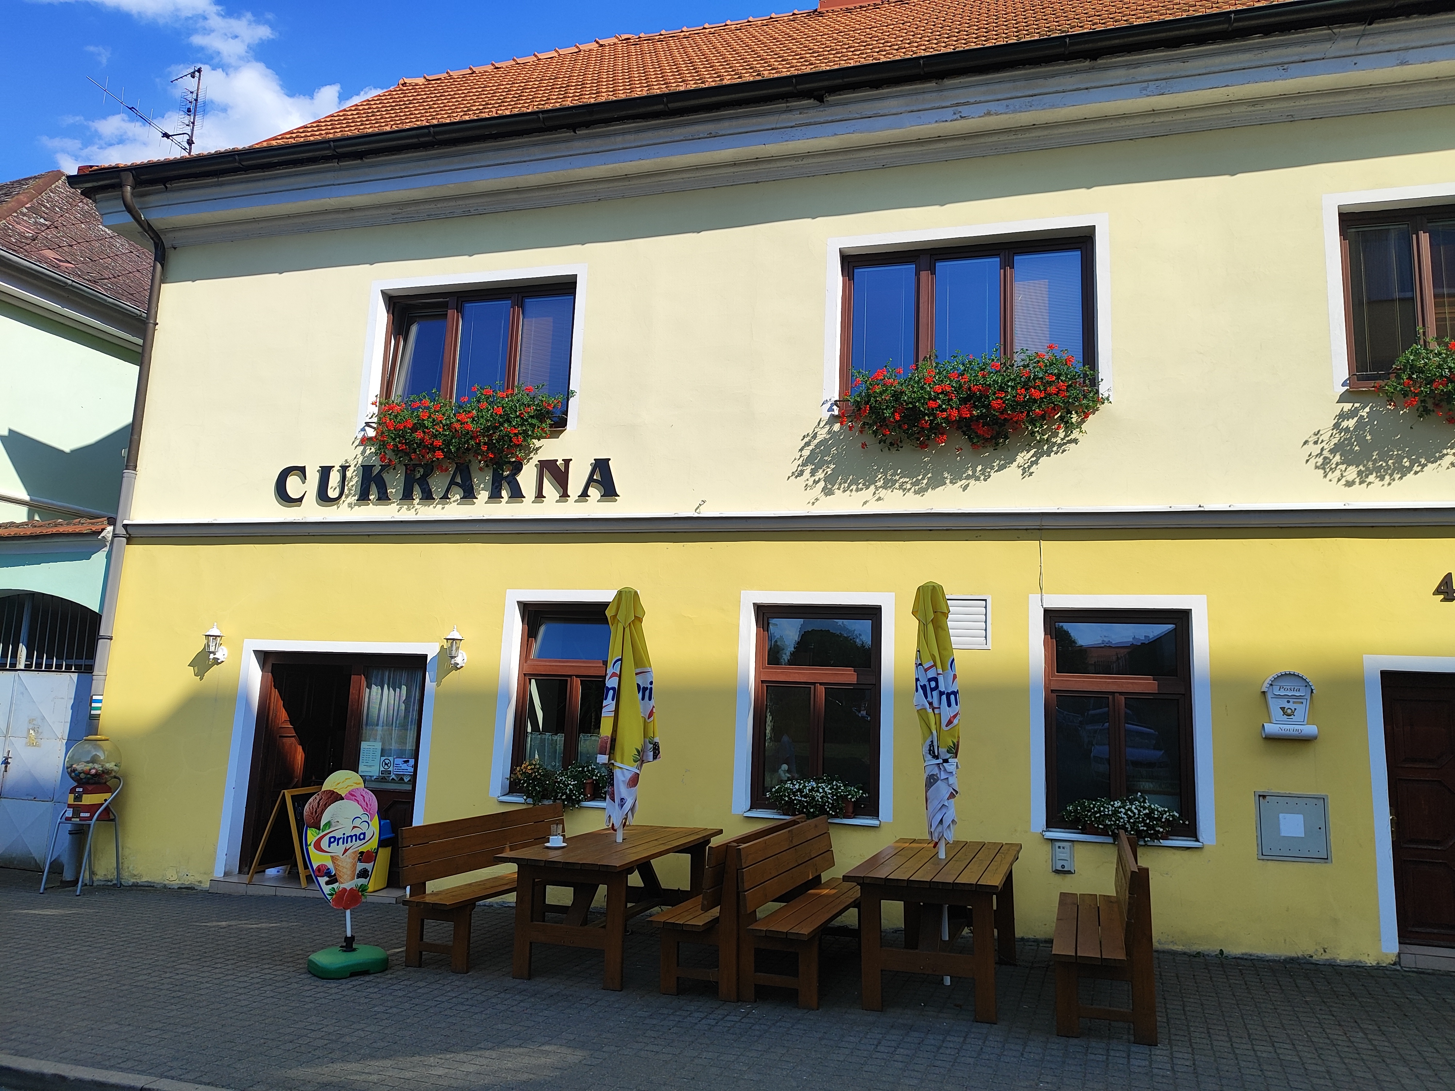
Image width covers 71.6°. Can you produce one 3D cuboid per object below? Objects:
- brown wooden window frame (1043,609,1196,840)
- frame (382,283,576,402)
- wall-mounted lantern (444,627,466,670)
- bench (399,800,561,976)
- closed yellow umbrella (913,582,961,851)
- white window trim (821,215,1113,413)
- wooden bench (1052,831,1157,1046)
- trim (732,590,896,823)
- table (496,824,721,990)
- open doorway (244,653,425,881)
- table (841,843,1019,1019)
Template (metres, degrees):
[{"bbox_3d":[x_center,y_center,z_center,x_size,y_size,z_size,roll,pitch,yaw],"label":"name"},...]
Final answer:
[{"bbox_3d":[2.998,1.346,7.747,1.100,1.705,0.090,0,-10,15],"label":"brown wooden window frame"},{"bbox_3d":[-2.348,-1.754,9.620,2.084,1.408,0.100,0,-10,15],"label":"frame"},{"bbox_3d":[-2.442,0.917,9.029,0.189,0.378,0.219,0,-10,15],"label":"wall-mounted lantern"},{"bbox_3d":[-1.585,2.405,7.234,0.489,0.891,1.861,-4,-10,24],"label":"bench"},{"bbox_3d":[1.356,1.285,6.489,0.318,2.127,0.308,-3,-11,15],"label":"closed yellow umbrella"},{"bbox_3d":[1.991,-1.918,8.515,2.329,1.607,0.140,0,-10,15],"label":"white window trim"},{"bbox_3d":[2.204,2.233,5.956,0.489,0.891,1.861,-3,-9,19],"label":"wooden bench"},{"bbox_3d":[0.720,1.297,8.268,1.292,1.820,0.140,0,-10,15],"label":"trim"},{"bbox_3d":[-0.757,2.446,6.951,0.858,0.761,1.814,-3,-10,19],"label":"table"},{"bbox_3d":[-3.672,2.080,9.407,1.908,2.097,0.248,0,-10,15],"label":"open doorway"},{"bbox_3d":[1.357,2.353,6.316,0.858,0.761,1.814,-3,-10,20],"label":"table"}]

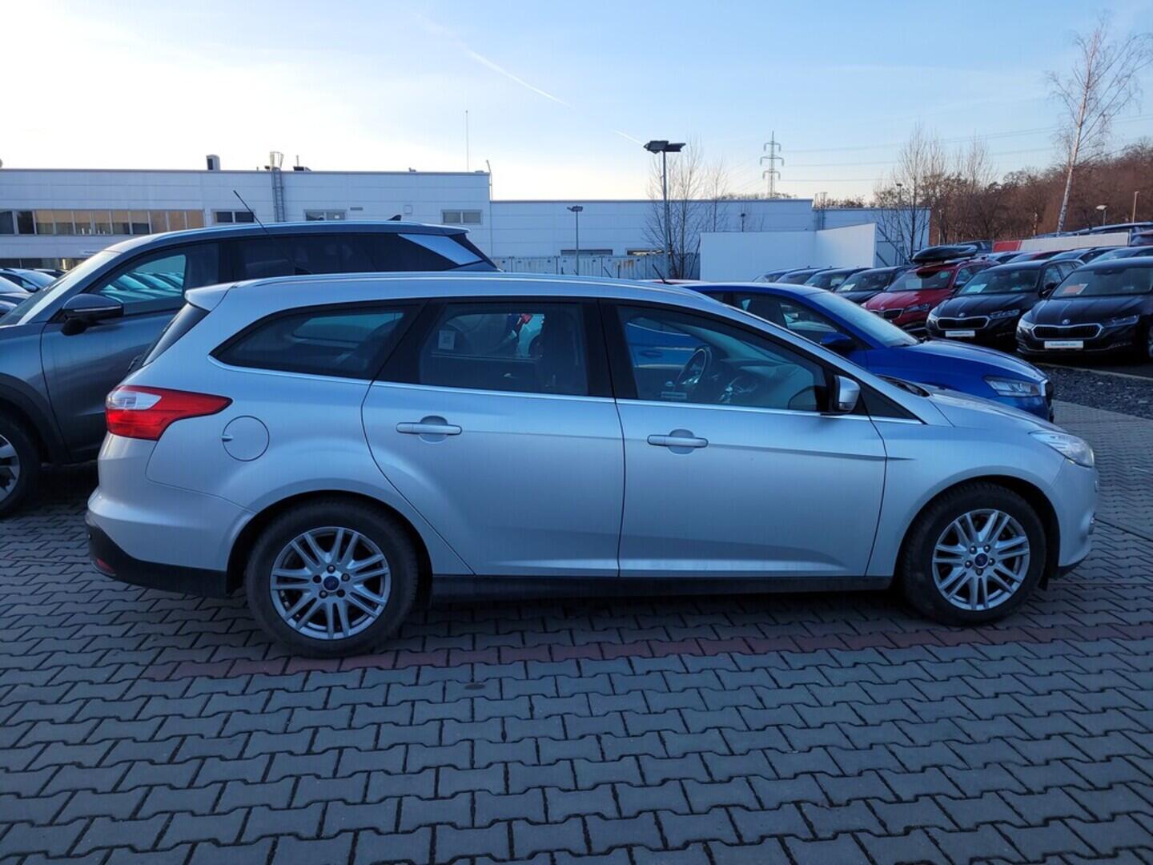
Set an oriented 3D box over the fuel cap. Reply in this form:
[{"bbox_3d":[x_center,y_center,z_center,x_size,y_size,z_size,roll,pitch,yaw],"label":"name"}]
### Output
[{"bbox_3d":[-1.202,0.023,3.137,0.166,0.170,0.030,0,10,-2],"label":"fuel cap"}]

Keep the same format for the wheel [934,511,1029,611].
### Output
[{"bbox_3d":[1.688,0.523,3.708,0.444,0.444,0.180,-1,10,-8],"label":"wheel"}]

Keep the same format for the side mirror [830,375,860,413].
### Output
[{"bbox_3d":[1.037,-0.150,3.384,0.105,0.153,0.190,-1,10,-8],"label":"side mirror"}]

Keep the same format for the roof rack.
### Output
[{"bbox_3d":[8.391,-4.047,19.700,1.930,0.380,0.790,-13,16,-38],"label":"roof rack"}]

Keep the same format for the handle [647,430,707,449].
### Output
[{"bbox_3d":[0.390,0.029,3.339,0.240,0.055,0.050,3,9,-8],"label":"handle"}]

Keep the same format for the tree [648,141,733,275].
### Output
[{"bbox_3d":[5.355,-9.852,41.161,4.180,7.990,3.800,0,10,0],"label":"tree"}]

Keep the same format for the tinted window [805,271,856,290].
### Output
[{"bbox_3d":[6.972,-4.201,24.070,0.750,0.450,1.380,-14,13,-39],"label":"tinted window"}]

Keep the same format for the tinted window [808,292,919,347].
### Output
[{"bbox_3d":[2.258,-0.884,6.863,0.854,0.170,1.380,30,16,8],"label":"tinted window"}]

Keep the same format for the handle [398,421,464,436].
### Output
[{"bbox_3d":[-0.543,-0.017,3.190,0.235,0.052,0.055,-1,10,-8],"label":"handle"}]

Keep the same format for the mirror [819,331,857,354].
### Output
[{"bbox_3d":[1.822,-0.623,6.050,0.200,0.160,0.210,2,11,15],"label":"mirror"}]

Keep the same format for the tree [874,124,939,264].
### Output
[{"bbox_3d":[14.469,-9.409,38.156,2.960,8.110,3.000,0,10,0],"label":"tree"}]

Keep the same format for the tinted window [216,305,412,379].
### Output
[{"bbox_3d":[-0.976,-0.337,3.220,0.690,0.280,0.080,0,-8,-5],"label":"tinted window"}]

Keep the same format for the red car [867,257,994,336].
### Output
[{"bbox_3d":[8.025,-2.966,19.295,4.340,1.570,1.830,-14,13,-39],"label":"red car"}]

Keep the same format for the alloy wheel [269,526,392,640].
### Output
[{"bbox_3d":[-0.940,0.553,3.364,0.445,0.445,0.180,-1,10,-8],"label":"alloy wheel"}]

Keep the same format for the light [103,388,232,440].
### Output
[{"bbox_3d":[-1.528,-0.085,3.227,0.530,0.205,0.290,-1,10,-8],"label":"light"}]

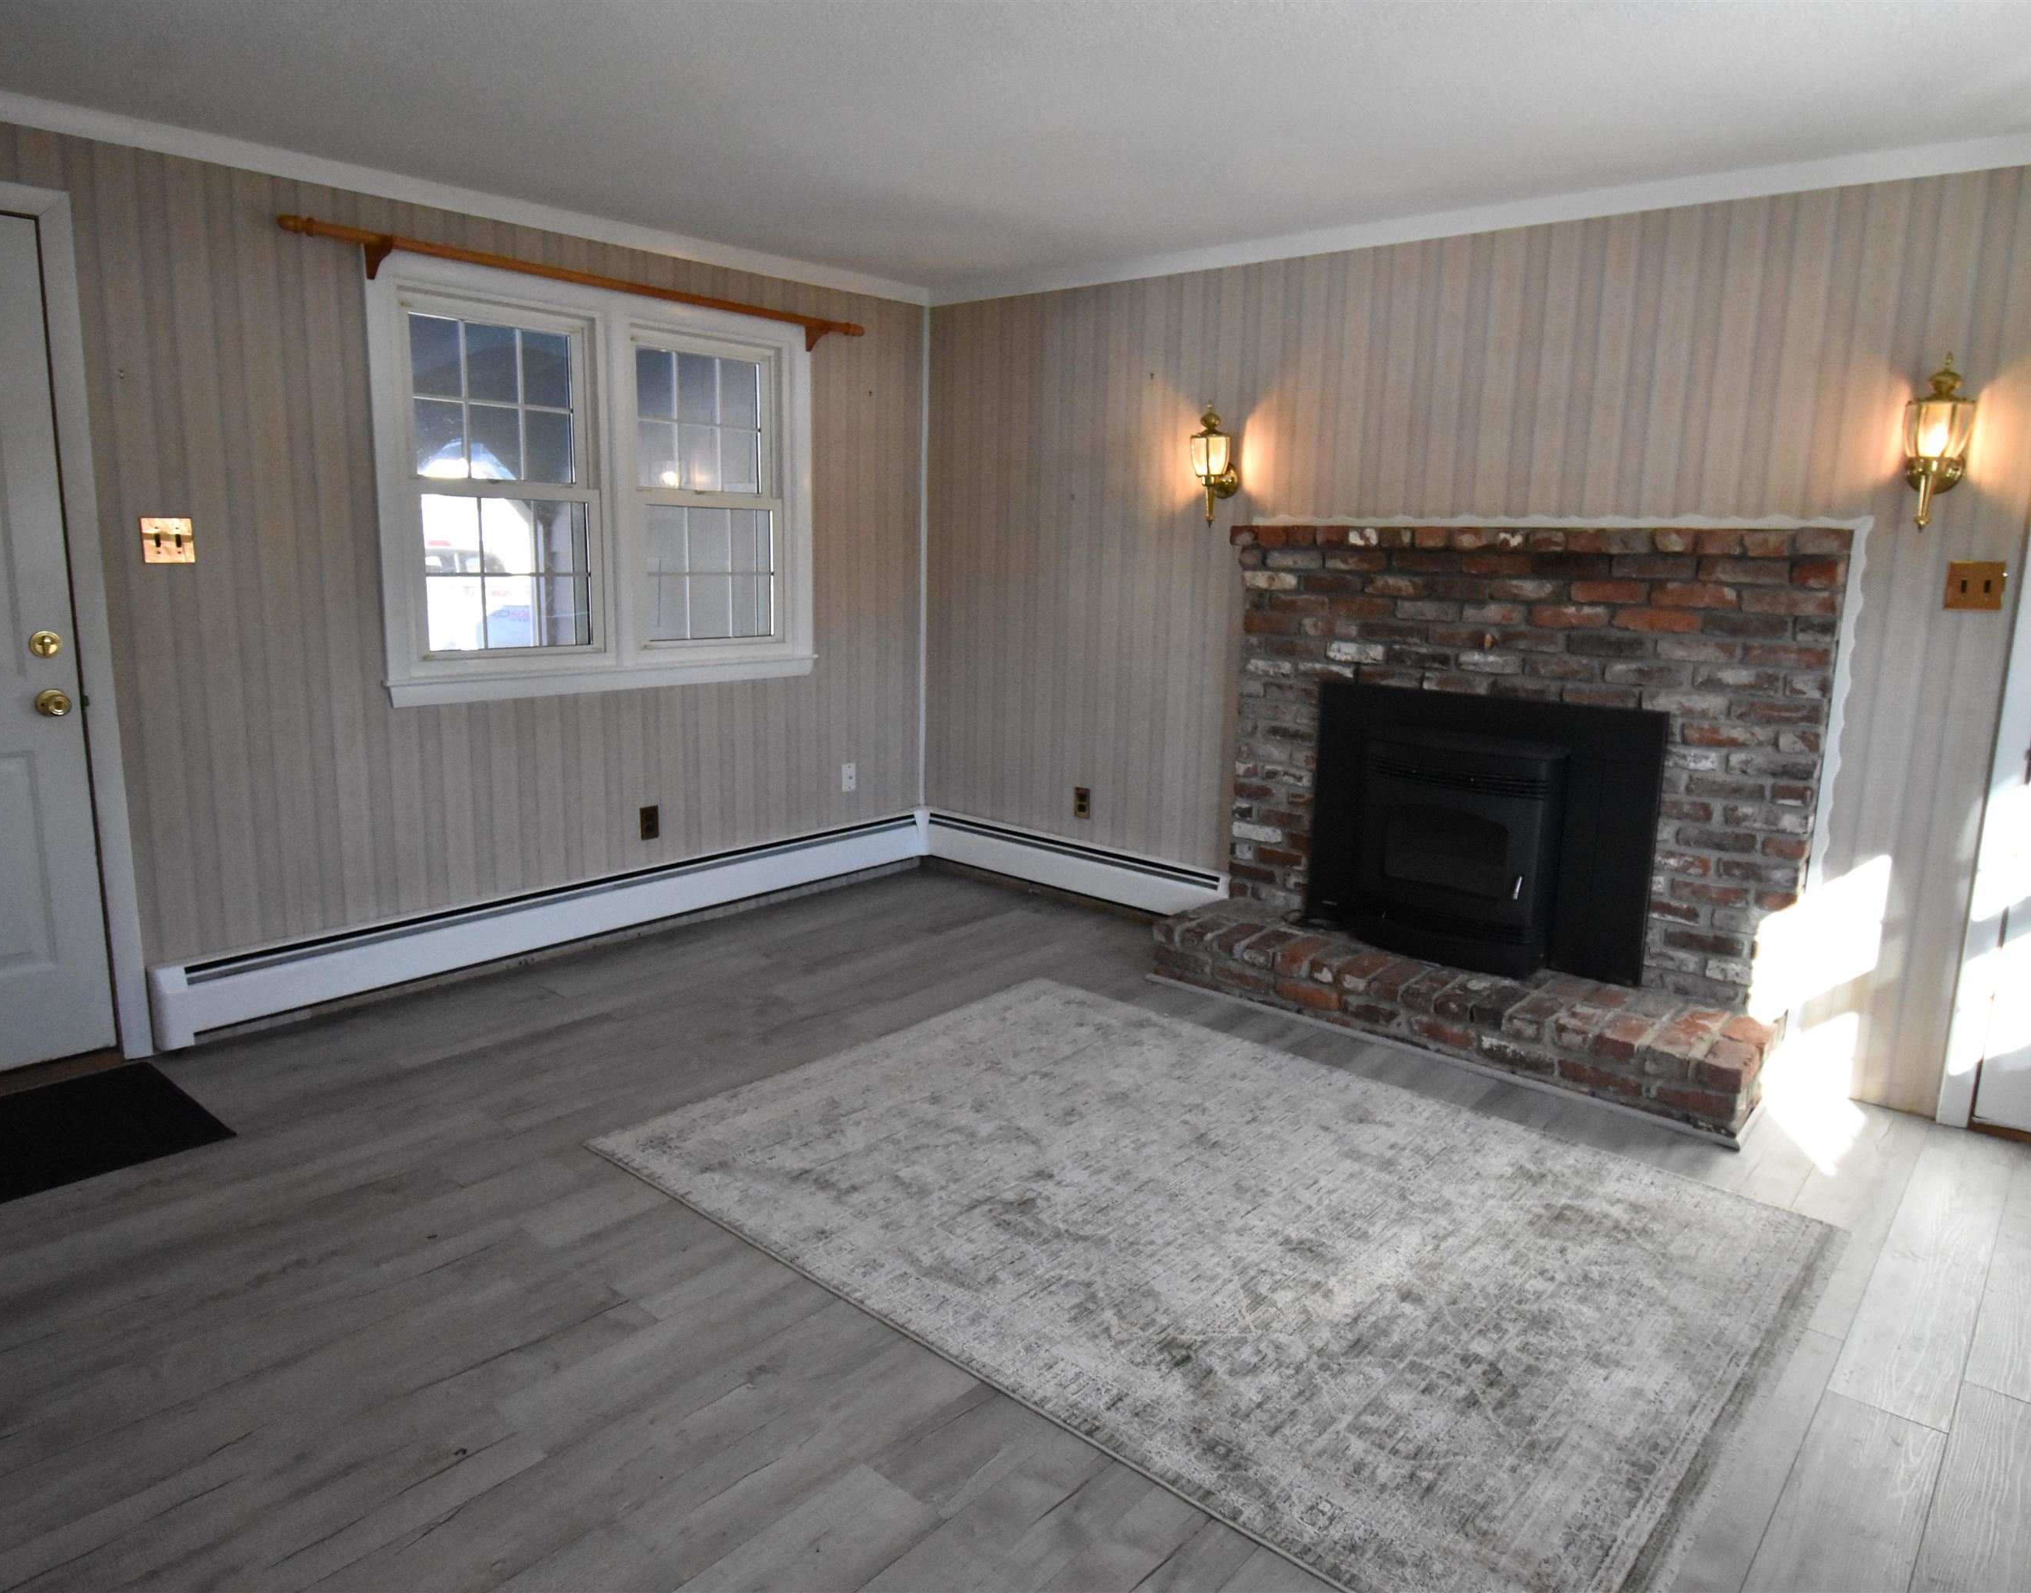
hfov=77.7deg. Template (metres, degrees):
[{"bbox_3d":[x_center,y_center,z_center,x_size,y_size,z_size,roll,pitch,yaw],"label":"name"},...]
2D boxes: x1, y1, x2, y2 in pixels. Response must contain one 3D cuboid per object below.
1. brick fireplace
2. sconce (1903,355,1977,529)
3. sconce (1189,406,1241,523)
[{"bbox_3d":[1.245,-0.037,3.595,1.730,1.437,0.550,11,14,39],"label":"brick fireplace"},{"bbox_3d":[2.136,-0.818,2.923,0.138,0.390,0.170,11,14,39],"label":"sconce"},{"bbox_3d":[0.649,-1.095,4.168,0.138,0.390,0.170,11,14,39],"label":"sconce"}]

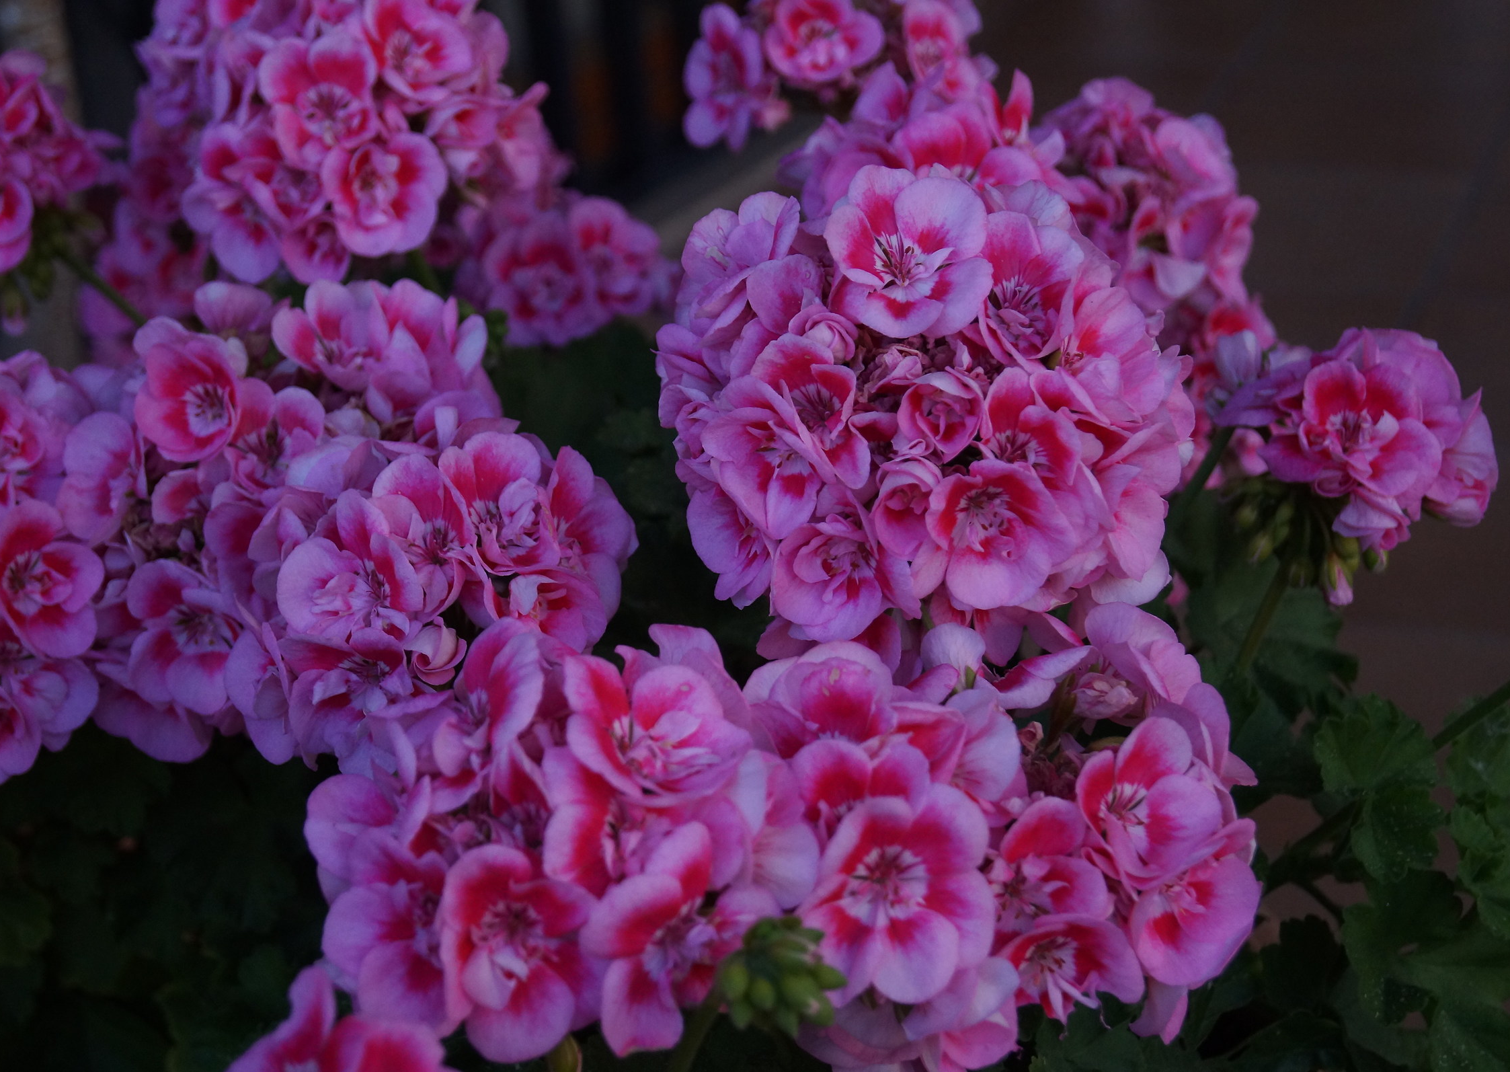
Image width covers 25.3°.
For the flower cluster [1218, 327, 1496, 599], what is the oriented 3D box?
[{"bbox_3d":[0.141,-0.017,0.785,0.064,0.060,0.062,0,25,0],"label":"flower cluster"}]

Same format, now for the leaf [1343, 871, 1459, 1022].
[{"bbox_3d":[0.145,0.092,0.755,0.026,0.012,0.034,-2,69,5],"label":"leaf"}]

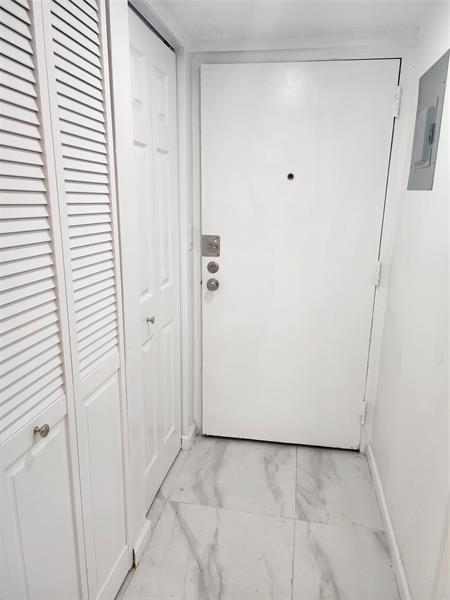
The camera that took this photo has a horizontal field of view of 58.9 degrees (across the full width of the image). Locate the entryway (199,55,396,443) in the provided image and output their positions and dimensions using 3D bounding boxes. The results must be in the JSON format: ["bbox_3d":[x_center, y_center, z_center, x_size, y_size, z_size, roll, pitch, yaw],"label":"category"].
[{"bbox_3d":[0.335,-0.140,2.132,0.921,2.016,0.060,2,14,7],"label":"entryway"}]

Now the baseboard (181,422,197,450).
[{"bbox_3d":[-0.211,0.805,2.347,0.055,0.080,0.141,2,14,7],"label":"baseboard"}]

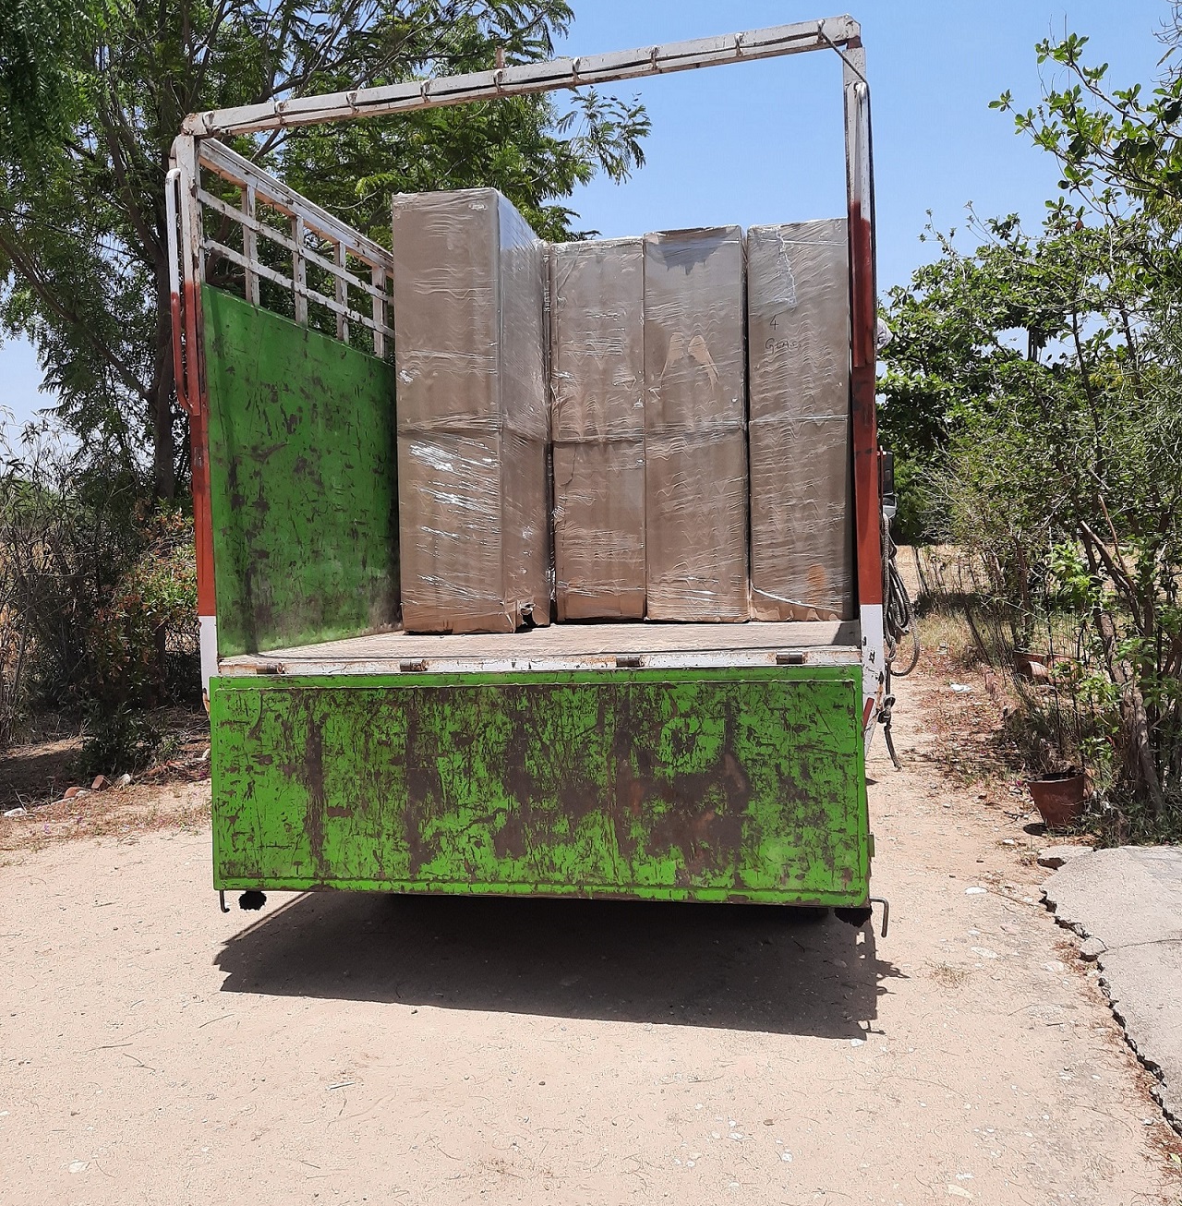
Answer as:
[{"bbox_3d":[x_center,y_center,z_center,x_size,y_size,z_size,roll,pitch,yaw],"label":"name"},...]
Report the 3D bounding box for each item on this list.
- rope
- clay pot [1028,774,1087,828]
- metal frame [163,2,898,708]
[{"bbox_3d":[0.899,-0.007,3.318,0.130,0.450,0.200,-2,2,14],"label":"rope"},{"bbox_3d":[2.171,0.905,5.296,0.272,0.225,0.272,-2,2,14],"label":"clay pot"},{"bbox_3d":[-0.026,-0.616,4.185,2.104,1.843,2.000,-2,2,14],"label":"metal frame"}]

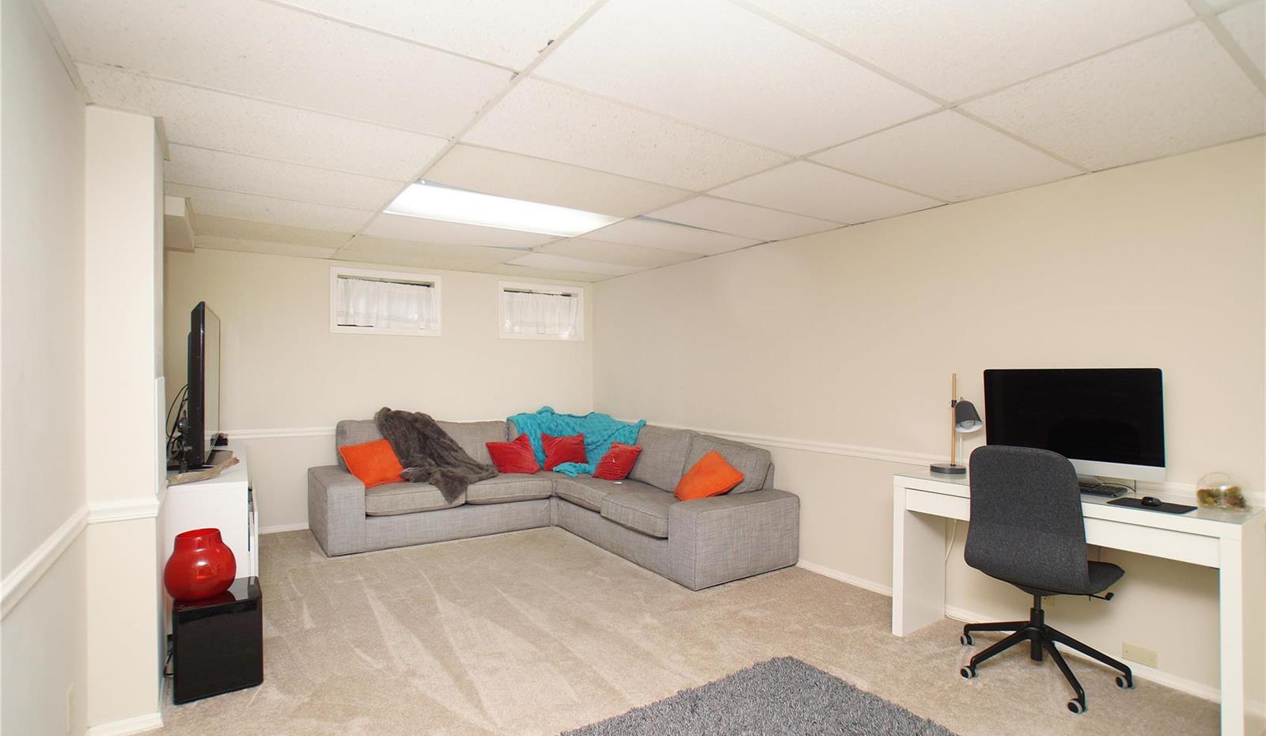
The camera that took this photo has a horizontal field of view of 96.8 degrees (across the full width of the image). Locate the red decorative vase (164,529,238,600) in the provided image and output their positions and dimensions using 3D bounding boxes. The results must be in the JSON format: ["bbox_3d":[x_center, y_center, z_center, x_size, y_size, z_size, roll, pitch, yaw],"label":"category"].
[{"bbox_3d":[-1.809,0.818,2.356,0.240,0.255,0.240,0,-1,-32],"label":"red decorative vase"}]

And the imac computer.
[{"bbox_3d":[1.942,0.265,2.510,0.190,0.510,0.650,1,-1,-44],"label":"imac computer"}]

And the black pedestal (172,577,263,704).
[{"bbox_3d":[-1.725,1.127,2.371,0.285,0.360,0.295,0,-1,-32],"label":"black pedestal"}]

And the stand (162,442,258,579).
[{"bbox_3d":[-2.604,0.952,3.439,0.420,0.730,1.700,0,-1,-35],"label":"stand"}]

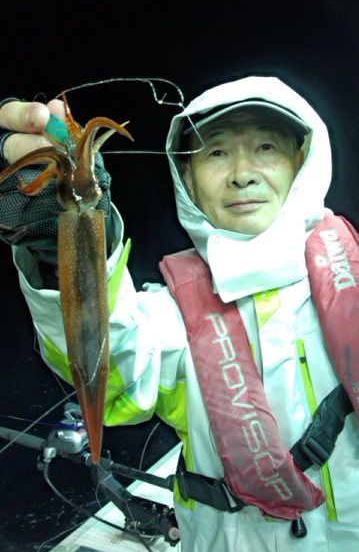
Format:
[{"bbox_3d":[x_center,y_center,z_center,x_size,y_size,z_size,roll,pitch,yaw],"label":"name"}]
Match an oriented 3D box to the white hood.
[{"bbox_3d":[0.110,-0.127,0.720,0.240,0.310,0.270,-4,-2,12],"label":"white hood"}]

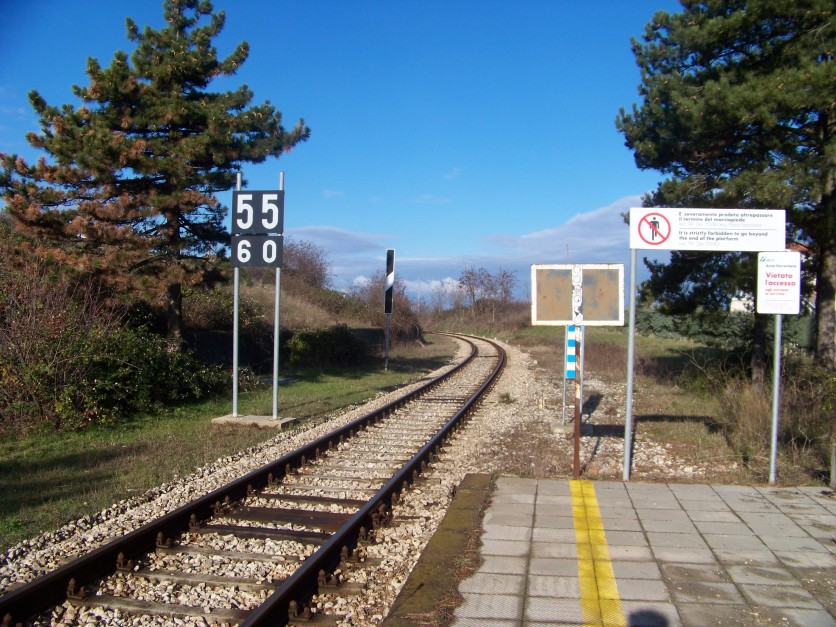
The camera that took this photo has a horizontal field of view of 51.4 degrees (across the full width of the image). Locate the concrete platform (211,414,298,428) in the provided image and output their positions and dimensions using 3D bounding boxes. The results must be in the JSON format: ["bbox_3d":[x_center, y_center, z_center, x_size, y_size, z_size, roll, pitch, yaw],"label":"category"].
[{"bbox_3d":[-3.060,2.030,16.100,1.430,0.130,0.780,1,0,11],"label":"concrete platform"}]

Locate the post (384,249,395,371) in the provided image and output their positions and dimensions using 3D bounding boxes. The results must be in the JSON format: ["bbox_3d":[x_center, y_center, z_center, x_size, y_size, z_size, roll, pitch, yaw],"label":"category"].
[{"bbox_3d":[-1.080,-0.110,32.500,0.290,4.560,0.110,1,0,6],"label":"post"}]

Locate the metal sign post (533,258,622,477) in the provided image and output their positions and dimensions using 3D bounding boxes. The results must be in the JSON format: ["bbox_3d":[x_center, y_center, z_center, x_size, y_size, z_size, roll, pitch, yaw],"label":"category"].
[{"bbox_3d":[1.583,0.578,8.620,0.900,2.130,0.090,1,0,8],"label":"metal sign post"}]

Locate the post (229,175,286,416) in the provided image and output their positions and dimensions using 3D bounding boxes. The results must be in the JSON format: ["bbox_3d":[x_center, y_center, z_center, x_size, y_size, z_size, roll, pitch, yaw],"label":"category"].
[{"bbox_3d":[-3.022,-0.340,16.400,1.020,4.620,0.120,1,0,8],"label":"post"}]

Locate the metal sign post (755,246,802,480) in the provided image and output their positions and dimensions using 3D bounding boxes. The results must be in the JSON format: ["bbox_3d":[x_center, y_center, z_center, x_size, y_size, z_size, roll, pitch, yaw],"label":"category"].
[{"bbox_3d":[3.472,0.523,8.420,0.410,2.260,0.080,1,0,9],"label":"metal sign post"}]

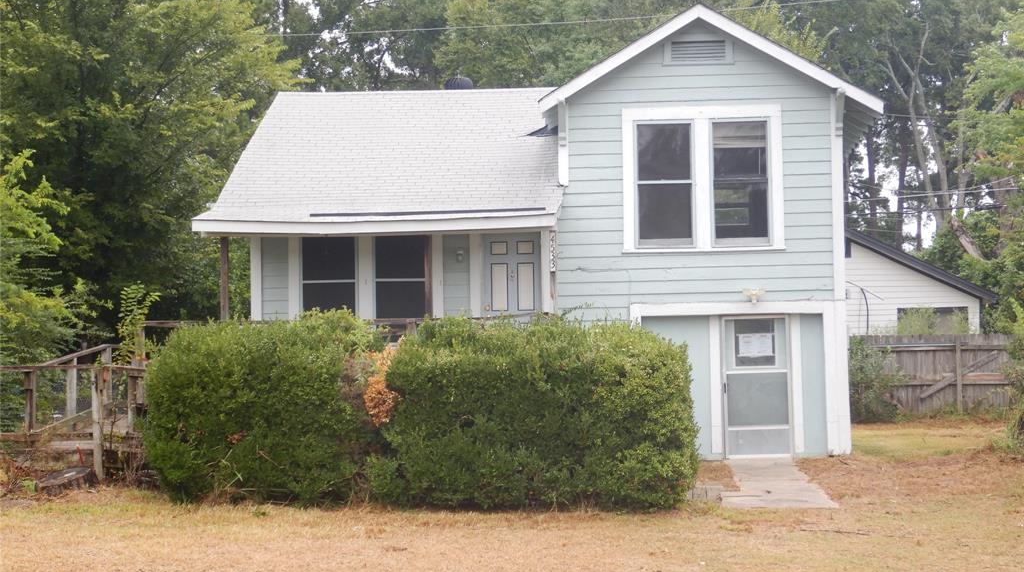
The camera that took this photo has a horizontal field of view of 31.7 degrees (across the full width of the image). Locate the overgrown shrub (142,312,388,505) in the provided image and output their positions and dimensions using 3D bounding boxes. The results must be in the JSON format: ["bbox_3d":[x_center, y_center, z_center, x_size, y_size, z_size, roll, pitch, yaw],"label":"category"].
[{"bbox_3d":[-2.578,1.346,19.561,2.537,1.950,1.900,-1,-2,6],"label":"overgrown shrub"}]

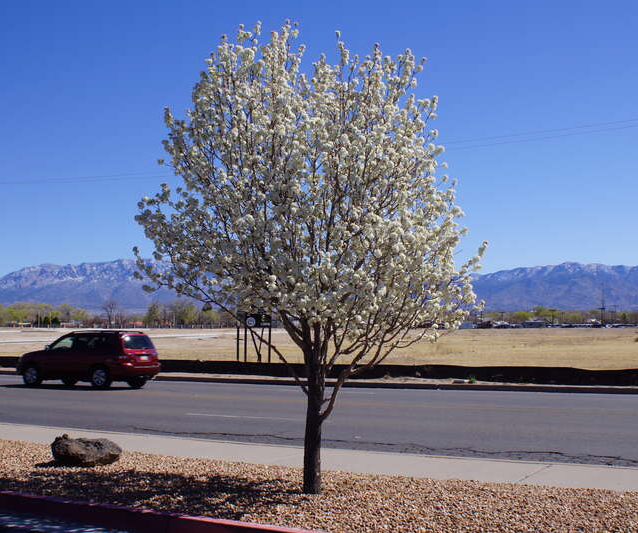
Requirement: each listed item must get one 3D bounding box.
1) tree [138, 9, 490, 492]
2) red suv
[{"bbox_3d":[-0.080,-0.130,8.650,3.500,4.750,3.400,0,-4,0],"label":"tree"},{"bbox_3d":[-7.420,2.930,27.650,4.690,1.740,1.840,-2,-4,27],"label":"red suv"}]

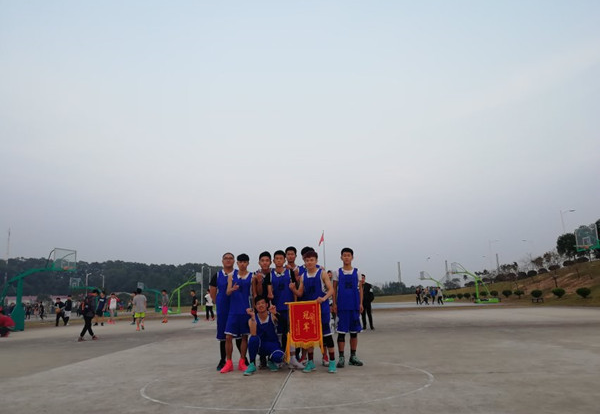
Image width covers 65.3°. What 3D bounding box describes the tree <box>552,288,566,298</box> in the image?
[{"bbox_3d":[23.271,7.762,42.000,1.200,0.920,1.200,-2,-12,0],"label":"tree"}]

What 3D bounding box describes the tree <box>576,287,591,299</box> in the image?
[{"bbox_3d":[20.947,6.353,34.579,0.980,0.800,0.980,-2,-11,0],"label":"tree"}]

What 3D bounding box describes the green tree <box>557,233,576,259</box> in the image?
[{"bbox_3d":[38.722,5.764,68.000,3.100,4.010,3.100,-2,-12,0],"label":"green tree"}]

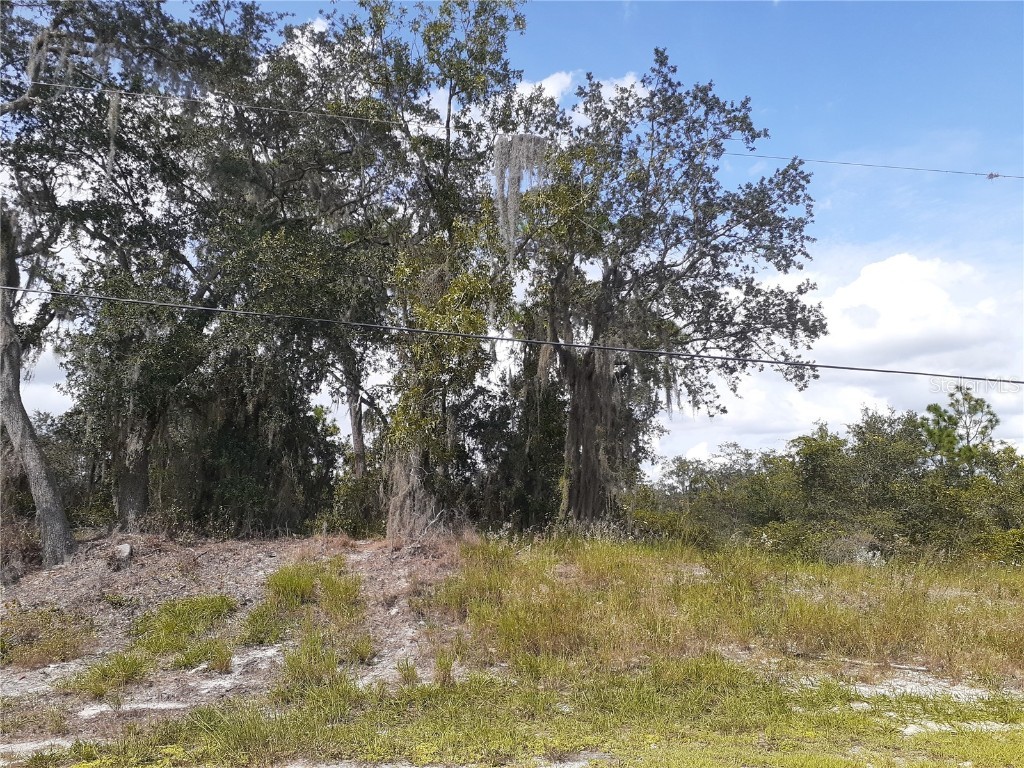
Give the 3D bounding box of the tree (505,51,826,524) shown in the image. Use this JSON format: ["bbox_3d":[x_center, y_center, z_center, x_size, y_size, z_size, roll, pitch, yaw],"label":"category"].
[{"bbox_3d":[2.880,-1.880,15.000,6.000,9.000,5.500,0,-5,0],"label":"tree"}]

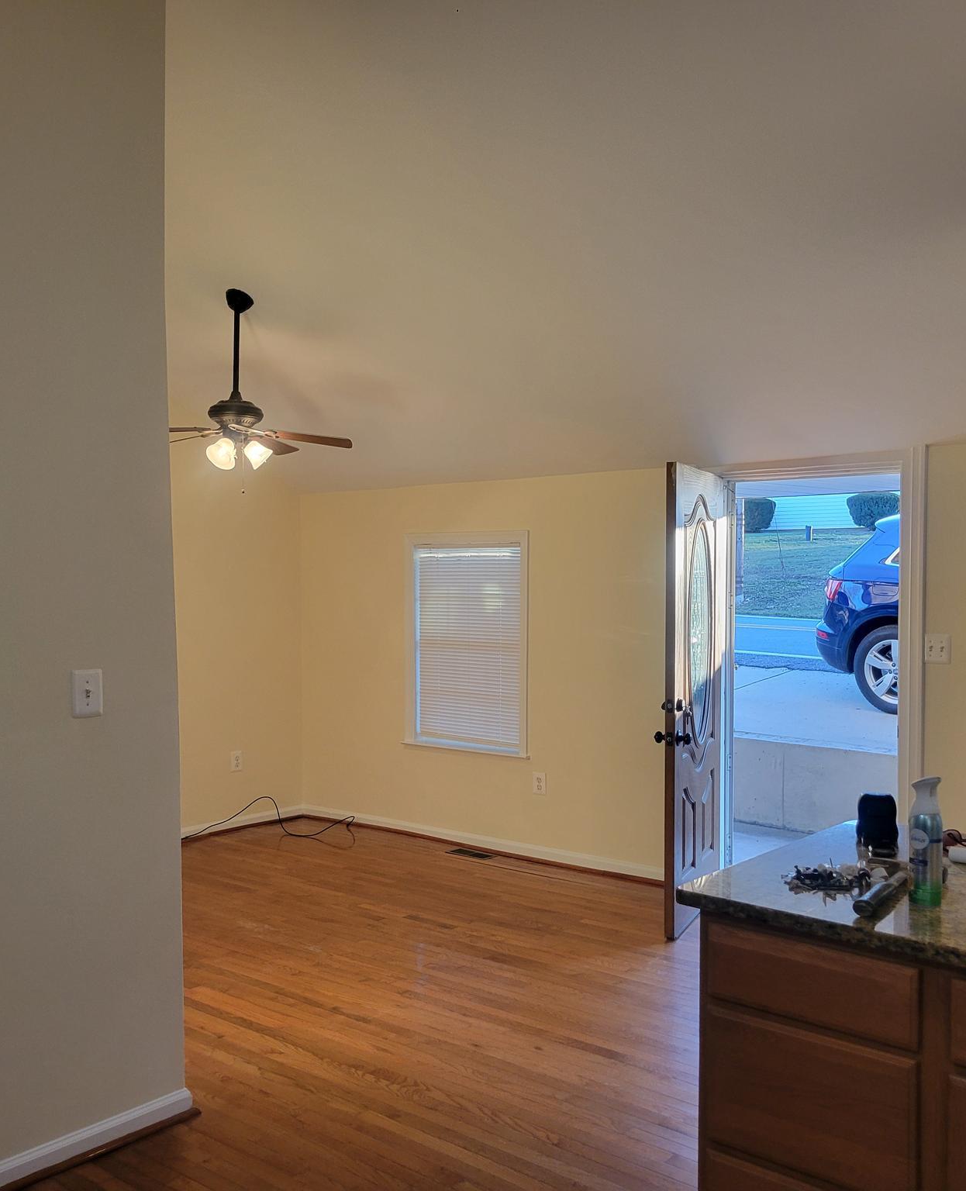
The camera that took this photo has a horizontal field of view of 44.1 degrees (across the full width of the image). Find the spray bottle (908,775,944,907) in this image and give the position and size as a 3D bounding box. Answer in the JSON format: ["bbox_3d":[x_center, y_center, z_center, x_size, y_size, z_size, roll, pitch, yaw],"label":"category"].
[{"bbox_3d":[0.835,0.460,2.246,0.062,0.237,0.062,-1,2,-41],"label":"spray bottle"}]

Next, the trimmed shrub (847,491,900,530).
[{"bbox_3d":[12.655,-2.703,38.500,1.750,1.260,1.500,1,2,41],"label":"trimmed shrub"}]

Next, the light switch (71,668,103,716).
[{"bbox_3d":[-1.059,0.262,3.199,0.012,0.126,0.082,1,2,41],"label":"light switch"}]

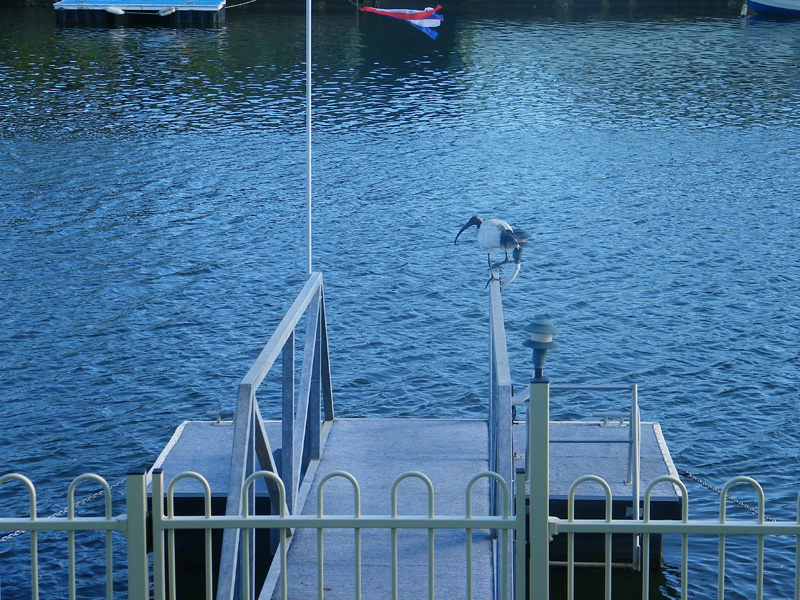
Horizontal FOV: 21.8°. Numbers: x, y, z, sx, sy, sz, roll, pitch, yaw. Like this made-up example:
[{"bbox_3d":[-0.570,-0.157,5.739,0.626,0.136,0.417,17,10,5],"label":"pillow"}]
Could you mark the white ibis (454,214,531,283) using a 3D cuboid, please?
[{"bbox_3d":[0.504,-0.279,11.850,0.480,0.380,0.190,7,12,36],"label":"white ibis"}]

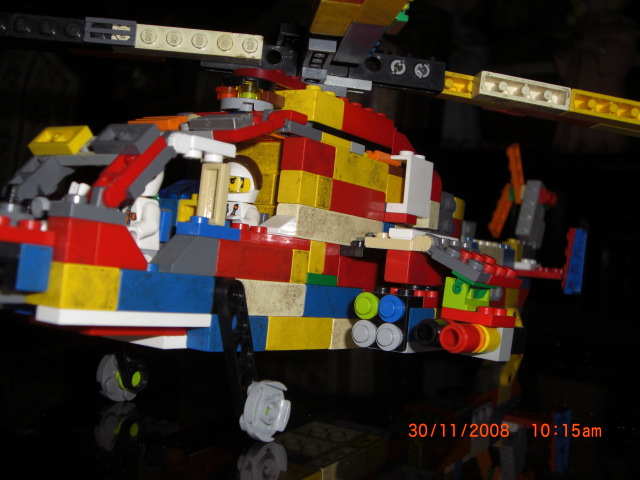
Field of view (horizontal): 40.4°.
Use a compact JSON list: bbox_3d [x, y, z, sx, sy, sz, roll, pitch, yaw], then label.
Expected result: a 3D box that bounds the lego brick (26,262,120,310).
[{"bbox_3d":[-0.056,0.010,0.192,0.016,0.010,0.016,5,-2,35],"label":"lego brick"}]

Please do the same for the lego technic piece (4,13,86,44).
[{"bbox_3d":[-0.084,-0.067,0.279,0.031,0.008,0.010,5,-2,0],"label":"lego technic piece"}]

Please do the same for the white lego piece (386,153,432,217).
[{"bbox_3d":[0.030,-0.018,0.294,0.008,0.021,0.016,4,-3,35],"label":"white lego piece"}]

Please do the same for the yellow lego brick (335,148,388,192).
[{"bbox_3d":[0.010,-0.022,0.279,0.008,0.010,0.032,4,-3,35],"label":"yellow lego brick"}]

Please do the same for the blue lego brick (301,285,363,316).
[{"bbox_3d":[-0.001,0.018,0.271,0.013,0.010,0.032,5,-2,35],"label":"blue lego brick"}]

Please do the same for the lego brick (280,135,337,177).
[{"bbox_3d":[-0.003,-0.024,0.257,0.008,0.010,0.016,5,-2,35],"label":"lego brick"}]

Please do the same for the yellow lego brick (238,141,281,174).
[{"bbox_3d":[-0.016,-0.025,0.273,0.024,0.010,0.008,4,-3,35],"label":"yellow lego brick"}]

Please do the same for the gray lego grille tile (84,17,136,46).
[{"bbox_3d":[-0.066,-0.065,0.273,0.016,0.008,0.003,5,-2,0],"label":"gray lego grille tile"}]

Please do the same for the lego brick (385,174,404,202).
[{"bbox_3d":[0.022,-0.020,0.310,0.008,0.010,0.016,4,-3,35],"label":"lego brick"}]

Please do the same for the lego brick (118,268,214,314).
[{"bbox_3d":[-0.042,0.012,0.212,0.014,0.010,0.032,5,-2,35],"label":"lego brick"}]

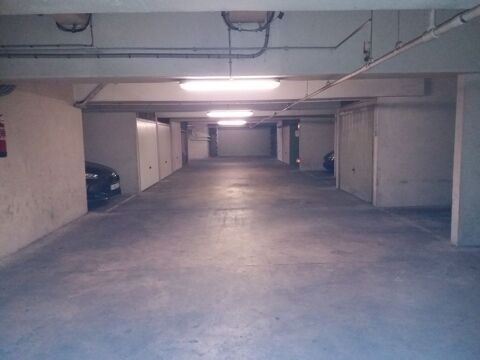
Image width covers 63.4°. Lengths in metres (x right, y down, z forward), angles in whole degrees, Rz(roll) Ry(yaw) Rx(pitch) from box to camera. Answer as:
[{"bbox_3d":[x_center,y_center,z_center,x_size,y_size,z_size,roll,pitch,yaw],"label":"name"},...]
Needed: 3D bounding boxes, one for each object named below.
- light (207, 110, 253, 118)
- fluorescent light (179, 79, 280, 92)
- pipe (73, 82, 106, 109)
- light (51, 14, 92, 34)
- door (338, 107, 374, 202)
[{"bbox_3d":[-0.279,-1.800,10.621,1.280,0.110,0.160,-1,6,-1],"label":"light"},{"bbox_3d":[-0.134,-1.199,4.942,1.300,0.110,0.160,-1,6,-1],"label":"fluorescent light"},{"bbox_3d":[-2.619,-1.498,6.802,0.696,0.110,0.110,-39,6,3],"label":"pipe"},{"bbox_3d":[-1.932,-1.823,4.465,0.420,0.250,0.200,-1,6,-1],"label":"light"},{"bbox_3d":[2.742,-0.634,9.279,0.080,1.993,2.576,-1,6,-1],"label":"door"}]

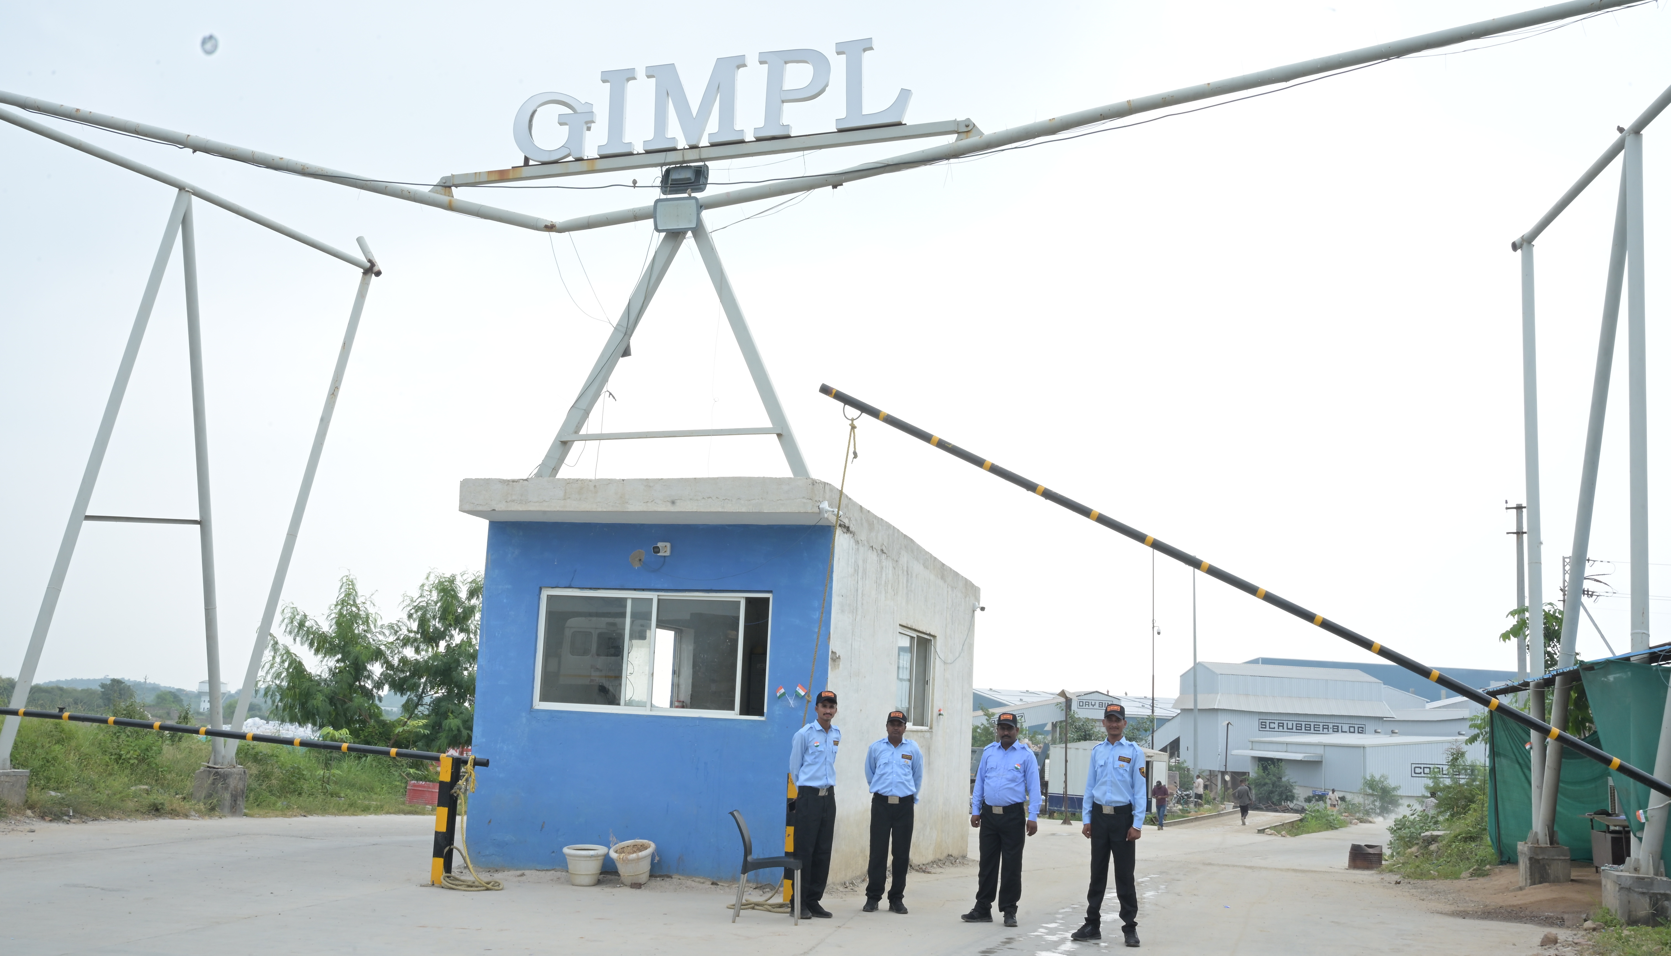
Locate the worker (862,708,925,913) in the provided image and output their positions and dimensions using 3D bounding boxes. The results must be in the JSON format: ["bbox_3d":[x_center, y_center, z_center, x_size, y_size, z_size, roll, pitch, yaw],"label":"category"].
[{"bbox_3d":[0.508,2.807,12.994,0.500,1.652,0.360,3,-10,0],"label":"worker"}]

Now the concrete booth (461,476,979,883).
[{"bbox_3d":[-0.982,2.569,18.204,3.771,3.766,7.764,0,-10,15],"label":"concrete booth"}]

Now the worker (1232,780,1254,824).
[{"bbox_3d":[15.220,12.069,57.142,0.620,1.647,0.420,1,-10,11],"label":"worker"}]

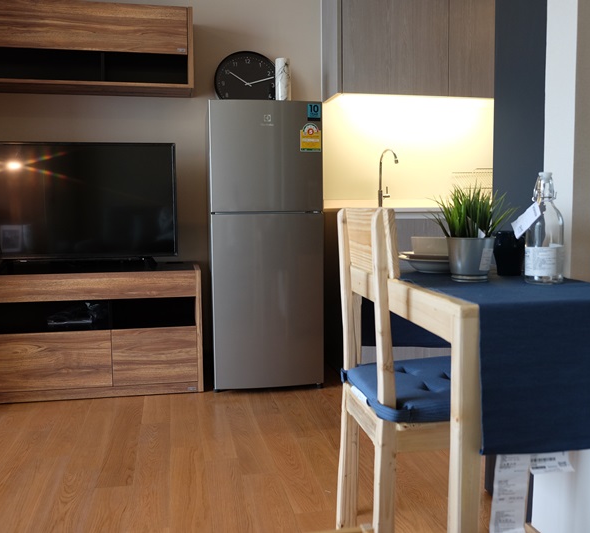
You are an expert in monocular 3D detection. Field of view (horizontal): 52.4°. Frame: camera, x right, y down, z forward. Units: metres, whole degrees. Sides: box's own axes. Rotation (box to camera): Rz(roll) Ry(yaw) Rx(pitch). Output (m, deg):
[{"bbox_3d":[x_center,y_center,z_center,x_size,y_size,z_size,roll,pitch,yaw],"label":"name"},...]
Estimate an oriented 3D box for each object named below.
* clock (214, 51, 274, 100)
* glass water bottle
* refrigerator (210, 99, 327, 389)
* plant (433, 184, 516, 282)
[{"bbox_3d":[-0.260,-1.009,3.332,0.380,0.380,0.050,-1,-7,-11],"label":"clock"},{"bbox_3d":[0.548,-0.084,1.313,0.086,0.236,0.086,-1,5,-11],"label":"glass water bottle"},{"bbox_3d":[-0.176,-0.110,3.222,0.546,1.417,0.570,-1,5,-9],"label":"refrigerator"},{"bbox_3d":[0.402,-0.076,1.359,0.185,0.217,0.175,-1,5,-11],"label":"plant"}]

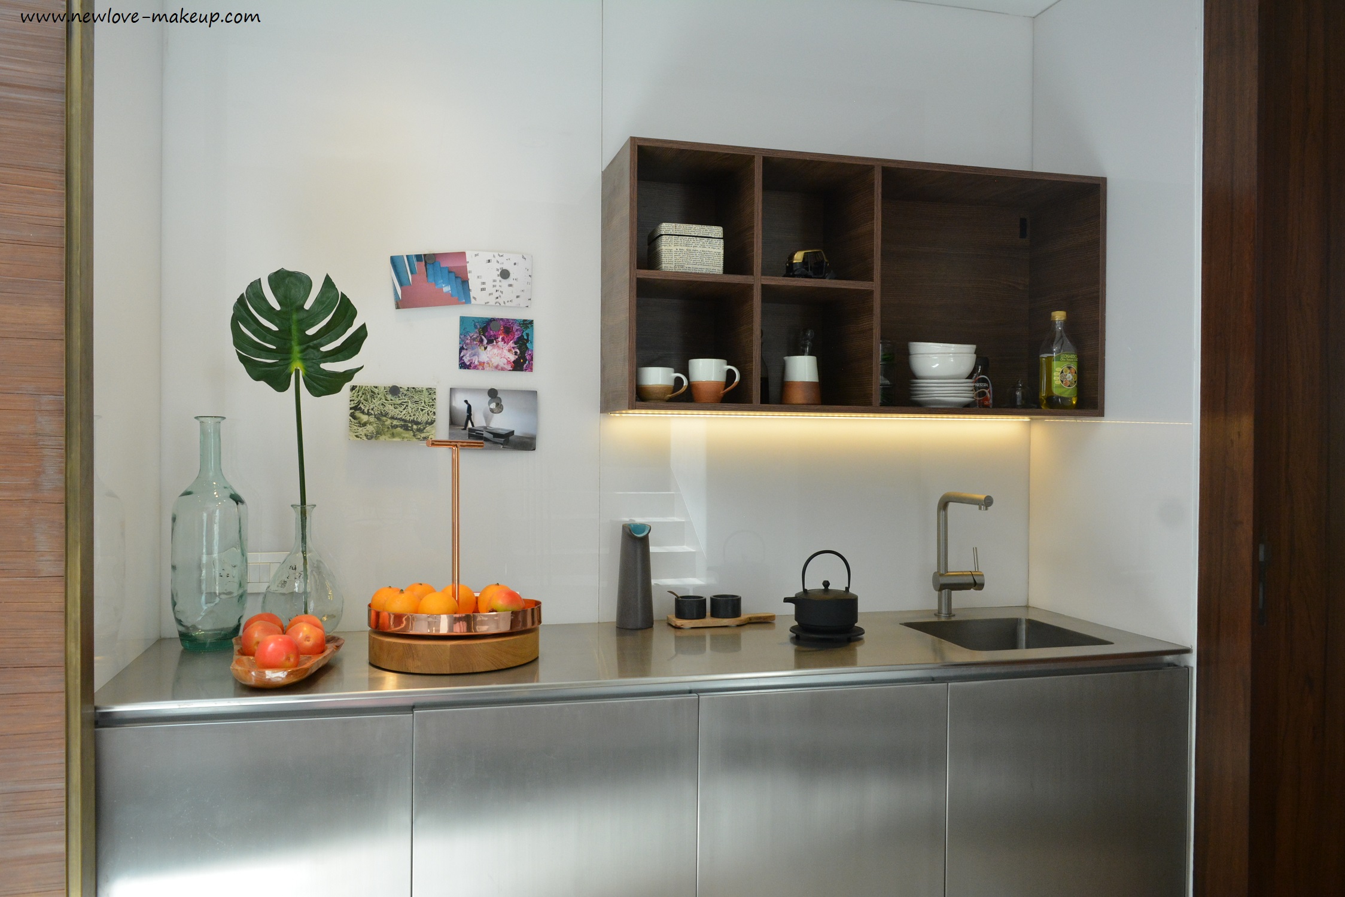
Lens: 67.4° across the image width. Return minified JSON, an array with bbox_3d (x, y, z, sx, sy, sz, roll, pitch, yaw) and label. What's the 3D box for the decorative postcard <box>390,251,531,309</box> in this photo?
[{"bbox_3d":[-0.504,-0.401,2.421,0.333,0.142,0.012,0,0,-15],"label":"decorative postcard"}]

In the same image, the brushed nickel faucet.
[{"bbox_3d":[0.787,0.278,2.583,0.152,0.327,0.245,0,0,-15],"label":"brushed nickel faucet"}]

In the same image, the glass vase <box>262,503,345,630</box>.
[{"bbox_3d":[-0.816,0.276,2.230,0.172,0.309,0.172,0,0,-15],"label":"glass vase"}]

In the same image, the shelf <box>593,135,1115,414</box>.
[{"bbox_3d":[0.445,-0.377,2.499,1.196,0.590,0.340,0,0,-15],"label":"shelf"}]

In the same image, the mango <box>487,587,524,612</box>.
[{"bbox_3d":[-0.336,0.321,2.039,0.077,0.070,0.080,0,0,-15],"label":"mango"}]

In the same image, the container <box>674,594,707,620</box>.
[{"bbox_3d":[0.045,0.386,2.456,0.077,0.047,0.077,0,0,0],"label":"container"}]

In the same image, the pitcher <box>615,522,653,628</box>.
[{"bbox_3d":[-0.093,0.311,2.480,0.090,0.248,0.090,0,0,0],"label":"pitcher"}]

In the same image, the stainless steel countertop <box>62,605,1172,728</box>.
[{"bbox_3d":[0.001,0.451,2.250,2.214,0.030,0.603,0,0,-15],"label":"stainless steel countertop"}]

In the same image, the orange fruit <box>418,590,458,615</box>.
[{"bbox_3d":[-0.457,0.320,1.976,0.077,0.073,0.077,0,0,-15],"label":"orange fruit"}]

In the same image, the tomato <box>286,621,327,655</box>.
[{"bbox_3d":[-0.734,0.378,2.019,0.081,0.072,0.081,0,0,-15],"label":"tomato"}]

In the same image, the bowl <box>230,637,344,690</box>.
[{"bbox_3d":[-0.758,0.408,1.969,0.220,0.047,0.335,0,0,-15],"label":"bowl"}]

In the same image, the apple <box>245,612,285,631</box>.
[{"bbox_3d":[-0.848,0.377,2.090,0.081,0.070,0.079,0,0,-15],"label":"apple"}]

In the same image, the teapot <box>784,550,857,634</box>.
[{"bbox_3d":[0.346,0.331,2.374,0.182,0.181,0.147,0,0,-15],"label":"teapot"}]

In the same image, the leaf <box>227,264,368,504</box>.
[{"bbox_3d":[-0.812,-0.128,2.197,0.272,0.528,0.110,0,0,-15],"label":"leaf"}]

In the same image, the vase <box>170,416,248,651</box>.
[{"bbox_3d":[-0.995,0.180,2.176,0.152,0.497,0.152,0,0,-15],"label":"vase"}]

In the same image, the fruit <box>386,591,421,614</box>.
[{"bbox_3d":[-0.528,0.317,1.972,0.071,0.067,0.071,0,0,-15],"label":"fruit"}]

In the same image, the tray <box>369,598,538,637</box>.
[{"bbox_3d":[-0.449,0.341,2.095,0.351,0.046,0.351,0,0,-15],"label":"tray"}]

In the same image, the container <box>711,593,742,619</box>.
[{"bbox_3d":[0.133,0.391,2.506,0.076,0.047,0.076,0,0,0],"label":"container"}]

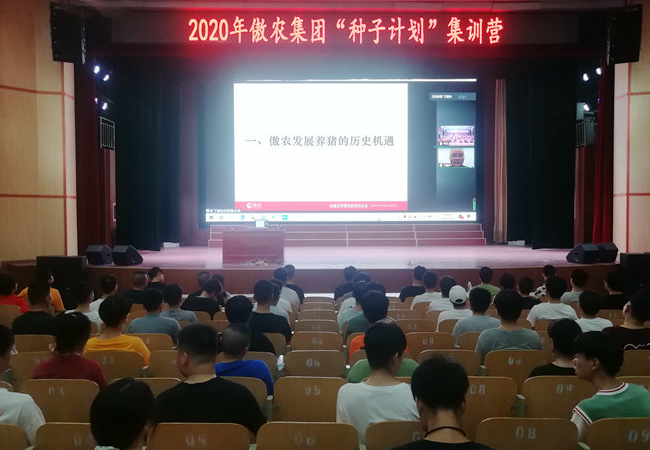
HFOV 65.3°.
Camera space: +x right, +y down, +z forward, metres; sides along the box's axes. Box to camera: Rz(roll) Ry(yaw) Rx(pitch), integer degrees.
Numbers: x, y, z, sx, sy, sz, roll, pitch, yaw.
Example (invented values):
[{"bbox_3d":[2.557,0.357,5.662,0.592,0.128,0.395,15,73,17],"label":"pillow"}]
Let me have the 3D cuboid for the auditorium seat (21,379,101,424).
[{"bbox_3d":[-1.721,1.417,3.584,0.530,0.830,0.550,0,1,0],"label":"auditorium seat"}]

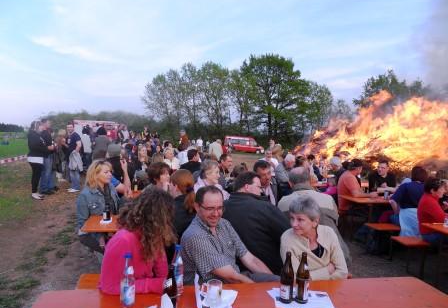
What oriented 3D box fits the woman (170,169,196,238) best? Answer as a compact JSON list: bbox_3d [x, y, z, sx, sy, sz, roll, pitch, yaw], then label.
[{"bbox_3d":[-0.370,0.778,2.781,0.480,1.300,0.750,-1,4,-17],"label":"woman"}]

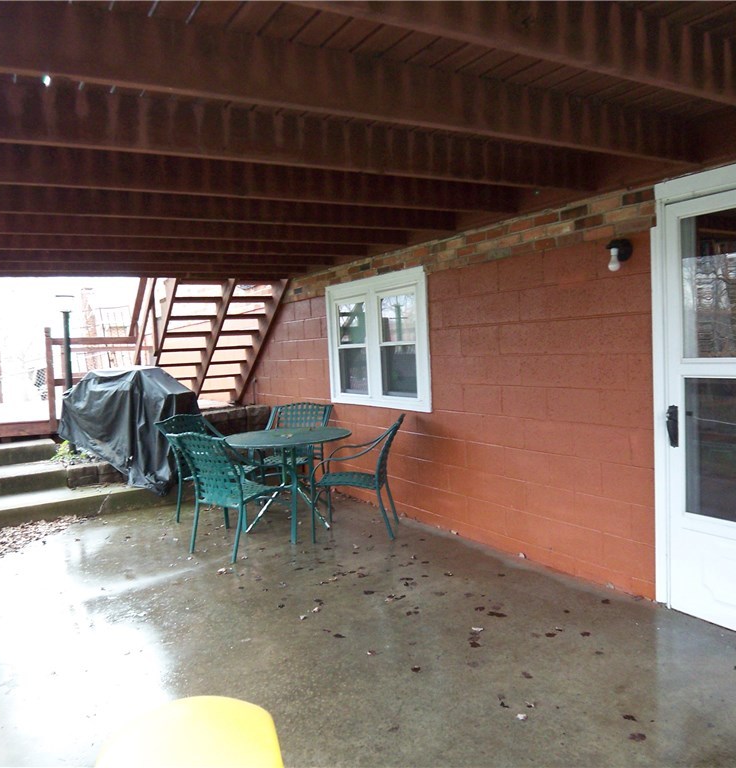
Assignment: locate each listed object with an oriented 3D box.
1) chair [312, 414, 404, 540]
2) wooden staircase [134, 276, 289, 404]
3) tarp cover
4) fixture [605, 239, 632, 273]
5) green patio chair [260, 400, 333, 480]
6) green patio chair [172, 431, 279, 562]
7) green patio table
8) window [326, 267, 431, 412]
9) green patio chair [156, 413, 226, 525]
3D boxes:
[{"bbox_3d":[-0.040,0.698,5.235,0.680,0.890,0.610,-3,3,6],"label":"chair"},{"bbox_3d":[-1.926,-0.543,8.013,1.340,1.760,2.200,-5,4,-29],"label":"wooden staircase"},{"bbox_3d":[-2.481,0.468,7.171,1.380,1.240,0.520,-2,4,22],"label":"tarp cover"},{"bbox_3d":[1.303,-0.664,3.545,0.140,0.180,0.115,-5,4,-29],"label":"fixture"},{"bbox_3d":[-0.690,0.669,6.328,0.610,0.890,0.680,-2,3,15],"label":"green patio chair"},{"bbox_3d":[-0.975,0.763,4.951,0.610,0.890,0.680,-1,4,37],"label":"green patio chair"},{"bbox_3d":[-0.657,0.791,5.723,1.070,0.713,1.070,-3,3,0],"label":"green patio table"},{"bbox_3d":[0.047,-0.359,5.976,0.100,1.130,1.715,-5,4,-29],"label":"window"},{"bbox_3d":[-1.341,0.727,5.909,0.680,0.890,0.610,-1,4,25],"label":"green patio chair"}]

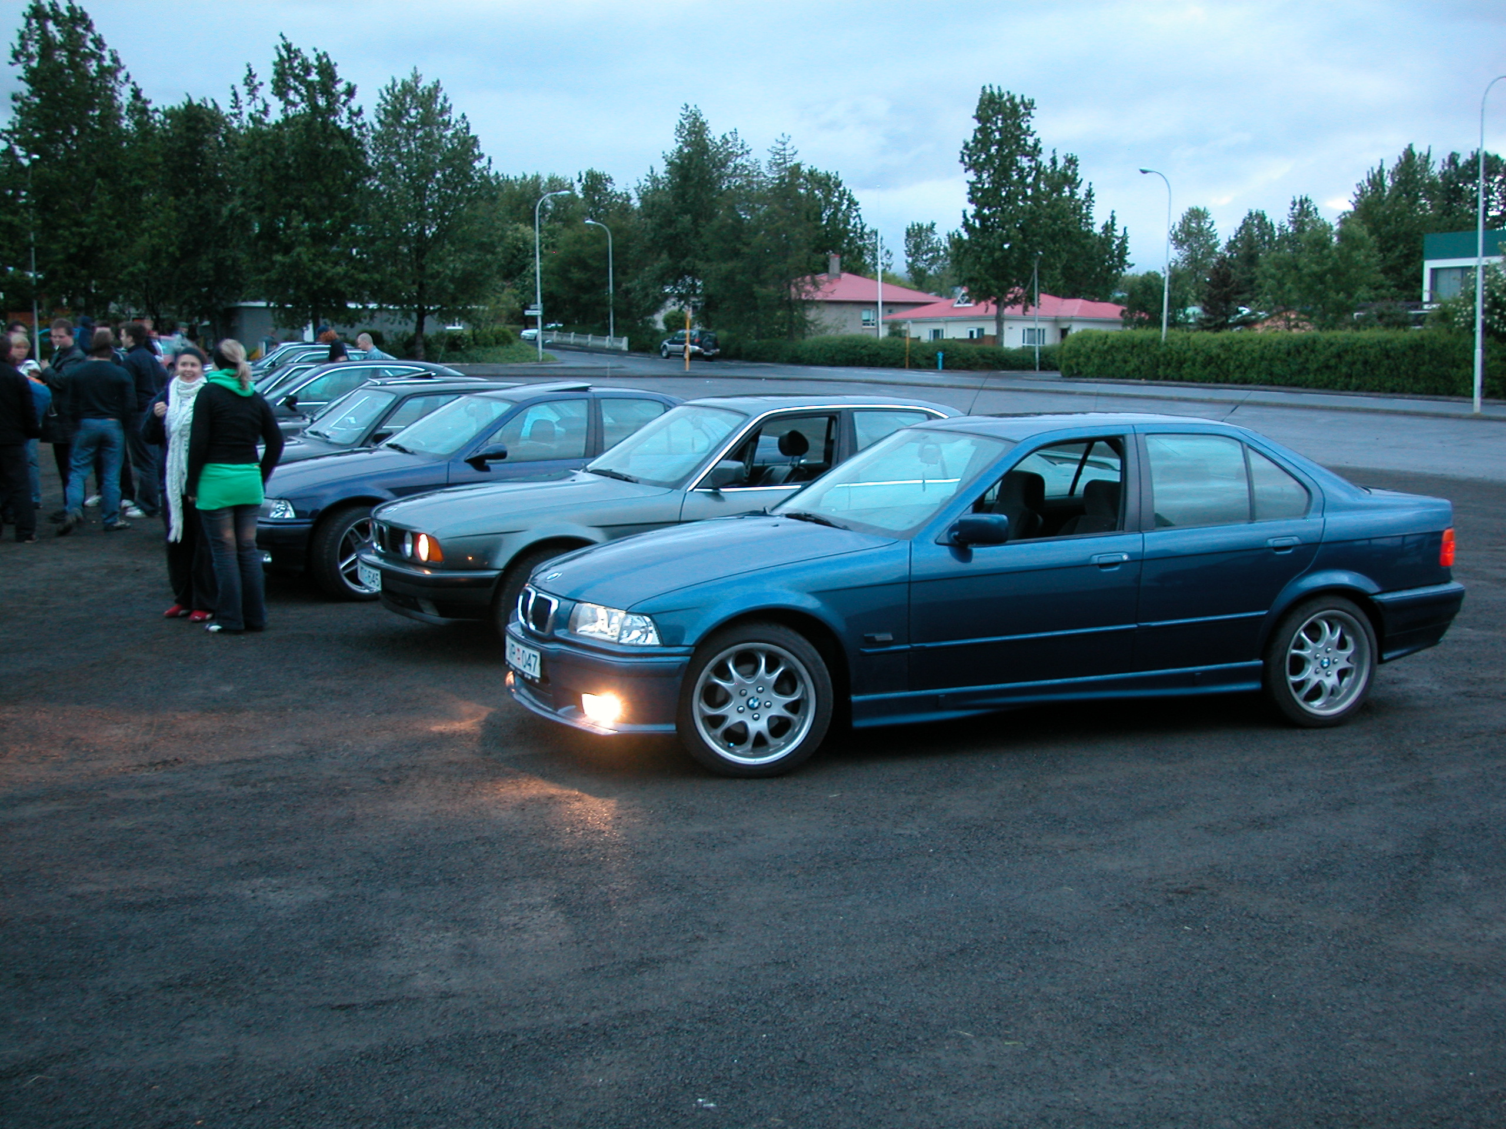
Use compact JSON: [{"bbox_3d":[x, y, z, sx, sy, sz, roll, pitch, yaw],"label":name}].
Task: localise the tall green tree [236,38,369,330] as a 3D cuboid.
[{"bbox_3d":[-19.174,-15.515,76.000,5.800,13.700,5.600,0,7,0],"label":"tall green tree"}]

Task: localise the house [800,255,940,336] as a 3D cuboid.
[{"bbox_3d":[6.027,-17.976,123.836,10.400,6.512,10.500,-3,8,-22],"label":"house"}]

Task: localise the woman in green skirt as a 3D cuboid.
[{"bbox_3d":[-2.950,-0.447,10.200,0.530,1.670,0.360,-3,7,-22],"label":"woman in green skirt"}]

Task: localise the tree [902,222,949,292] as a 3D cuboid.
[{"bbox_3d":[14.203,-22.523,145.000,4.200,10.700,4.200,0,7,0],"label":"tree"}]

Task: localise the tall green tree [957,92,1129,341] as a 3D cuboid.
[{"bbox_3d":[14.284,-16.999,88.574,8.529,13.050,7.200,1,7,9],"label":"tall green tree"}]

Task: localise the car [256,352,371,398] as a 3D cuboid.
[{"bbox_3d":[-6.350,-2.460,26.000,4.500,1.400,1.730,-3,7,-21],"label":"car"}]

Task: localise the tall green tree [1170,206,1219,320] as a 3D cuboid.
[{"bbox_3d":[28.866,-18.928,116.549,3.229,8.959,3.400,2,7,14],"label":"tall green tree"}]

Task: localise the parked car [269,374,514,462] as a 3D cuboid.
[{"bbox_3d":[-2.774,-0.848,15.107,4.400,1.390,1.660,-3,8,-20],"label":"parked car"}]

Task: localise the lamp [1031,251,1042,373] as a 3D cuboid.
[{"bbox_3d":[14.018,-12.508,88.000,0.450,6.050,1.000,0,7,0],"label":"lamp"}]

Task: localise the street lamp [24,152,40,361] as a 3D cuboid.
[{"bbox_3d":[-26.277,-11.386,65.523,0.300,8.000,1.600,-5,9,-35],"label":"street lamp"}]

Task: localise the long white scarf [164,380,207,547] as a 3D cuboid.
[{"bbox_3d":[-3.486,-0.654,10.954,0.300,1.050,0.220,-3,8,-20],"label":"long white scarf"}]

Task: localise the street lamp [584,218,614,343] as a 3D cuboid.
[{"bbox_3d":[-10.501,-19.272,122.000,2.100,8.600,0.350,0,7,0],"label":"street lamp"}]

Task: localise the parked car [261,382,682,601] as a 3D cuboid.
[{"bbox_3d":[-1.686,-0.605,13.015,4.430,1.370,1.710,-4,8,-29],"label":"parked car"}]

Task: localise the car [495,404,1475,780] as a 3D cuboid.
[{"bbox_3d":[1.114,0.007,8.107,4.430,1.370,1.720,-2,7,-21],"label":"car"}]

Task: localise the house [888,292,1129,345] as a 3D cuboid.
[{"bbox_3d":[16.136,-15.205,113.000,15.000,4.500,10.000,1,7,8],"label":"house"}]

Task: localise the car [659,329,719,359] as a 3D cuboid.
[{"bbox_3d":[-3.921,-13.797,112.155,1.770,1.800,4.500,-4,8,-30],"label":"car"}]

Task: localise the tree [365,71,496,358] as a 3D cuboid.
[{"bbox_3d":[-14.580,-15.713,80.675,5.906,12.877,6.000,-1,7,-10],"label":"tree"}]

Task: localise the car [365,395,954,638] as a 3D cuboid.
[{"bbox_3d":[0.033,-0.306,10.663,4.720,1.412,1.751,-3,8,-20],"label":"car"}]

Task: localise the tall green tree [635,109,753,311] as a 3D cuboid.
[{"bbox_3d":[-3.843,-22.629,120.121,7.764,16.381,7.200,0,7,-2],"label":"tall green tree"}]

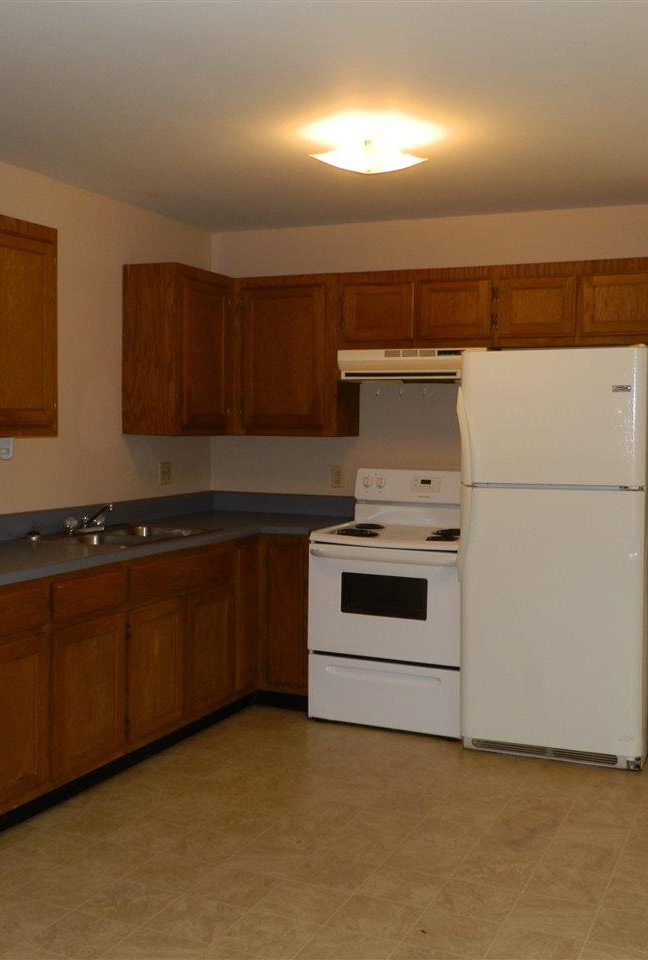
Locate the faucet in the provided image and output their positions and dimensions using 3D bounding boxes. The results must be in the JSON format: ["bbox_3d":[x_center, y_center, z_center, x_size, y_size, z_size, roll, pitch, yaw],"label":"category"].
[{"bbox_3d":[-0.963,0.162,4.476,0.210,0.140,0.200,2,3,24],"label":"faucet"}]

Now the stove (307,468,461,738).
[{"bbox_3d":[0.412,0.555,4.874,0.760,1.175,0.670,2,3,24],"label":"stove"}]

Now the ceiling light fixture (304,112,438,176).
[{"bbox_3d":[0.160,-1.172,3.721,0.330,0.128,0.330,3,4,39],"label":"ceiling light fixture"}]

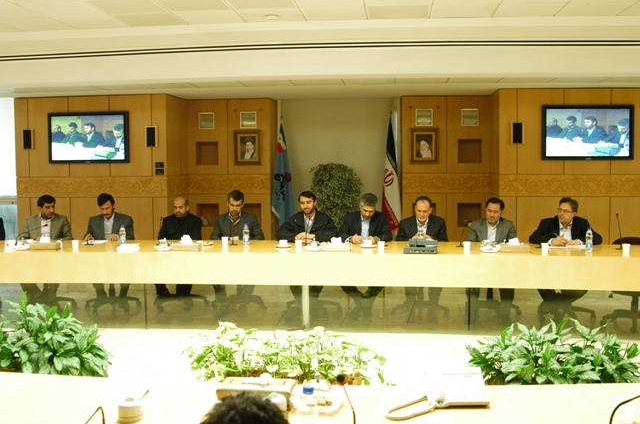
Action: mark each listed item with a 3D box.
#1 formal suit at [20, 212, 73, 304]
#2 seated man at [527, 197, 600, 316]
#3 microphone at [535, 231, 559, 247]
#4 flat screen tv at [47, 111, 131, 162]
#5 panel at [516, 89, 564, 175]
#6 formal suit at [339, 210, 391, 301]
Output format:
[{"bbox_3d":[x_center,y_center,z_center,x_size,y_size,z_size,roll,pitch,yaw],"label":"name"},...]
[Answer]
[{"bbox_3d":[-2.881,0.473,6.784,0.600,0.980,0.620,0,5,5],"label":"formal suit"},{"bbox_3d":[2.464,0.450,6.420,0.720,1.250,0.750,1,3,15],"label":"seated man"},{"bbox_3d":[2.177,0.248,6.120,0.270,0.180,0.110,-2,4,-30],"label":"microphone"},{"bbox_3d":[-3.348,-1.075,9.321,1.211,0.735,0.100,0,3,5],"label":"flat screen tv"},{"bbox_3d":[3.014,-1.087,8.745,0.619,1.154,0.030,0,3,5],"label":"panel"},{"bbox_3d":[0.473,0.469,6.800,0.560,0.970,0.620,0,3,8],"label":"formal suit"}]

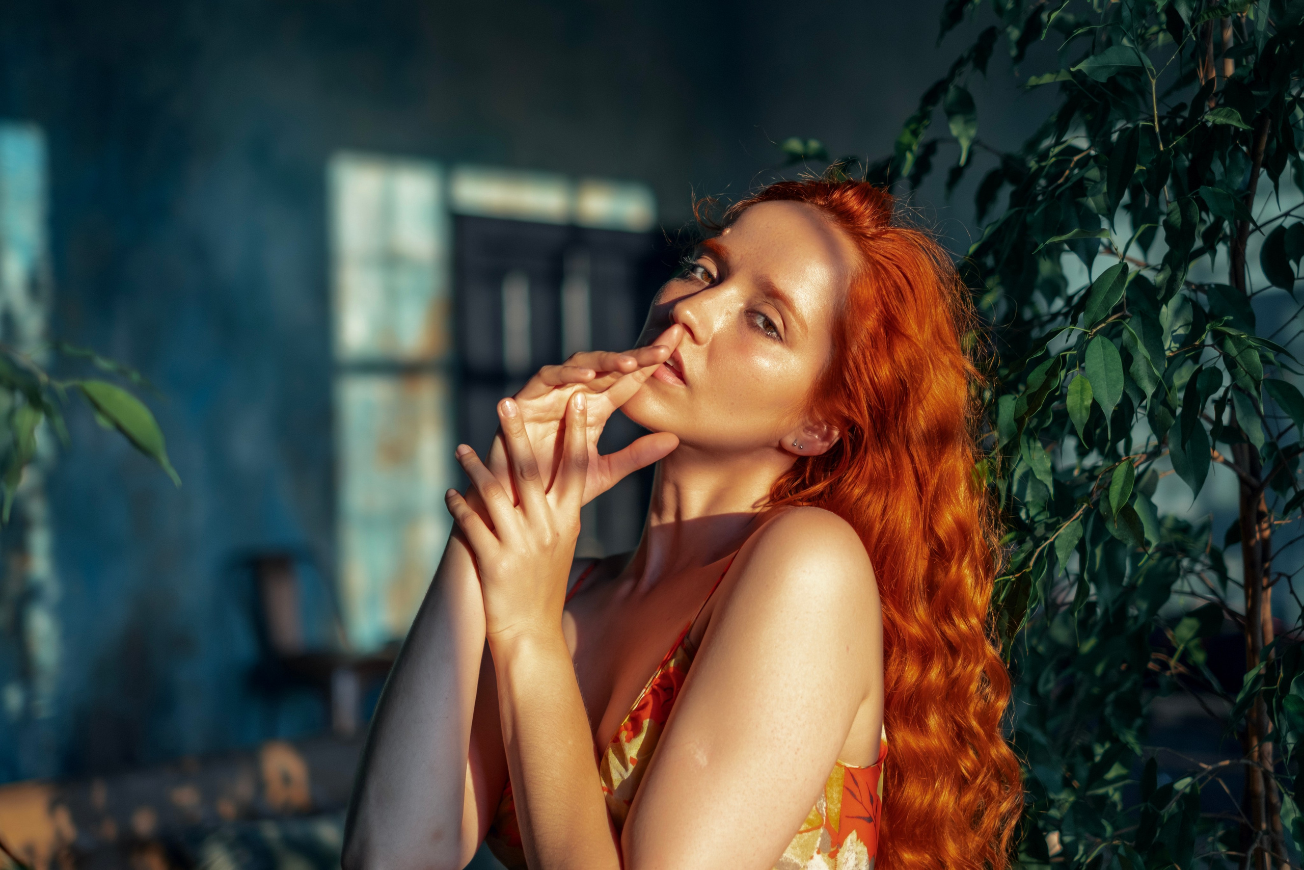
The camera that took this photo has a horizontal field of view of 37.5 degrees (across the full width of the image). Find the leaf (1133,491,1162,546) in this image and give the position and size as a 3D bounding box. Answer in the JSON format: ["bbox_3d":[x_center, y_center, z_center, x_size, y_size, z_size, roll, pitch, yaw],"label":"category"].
[{"bbox_3d":[0.387,0.066,1.500,0.021,0.047,0.015,-17,0,-29],"label":"leaf"}]

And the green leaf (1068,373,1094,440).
[{"bbox_3d":[0.322,-0.020,1.440,0.020,0.053,0.012,-10,-6,-12],"label":"green leaf"}]

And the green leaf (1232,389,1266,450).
[{"bbox_3d":[0.467,-0.011,1.500,0.024,0.059,0.015,-23,0,24],"label":"green leaf"}]

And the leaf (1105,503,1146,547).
[{"bbox_3d":[0.365,0.069,1.480,0.026,0.052,0.014,-32,-6,-6],"label":"leaf"}]

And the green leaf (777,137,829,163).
[{"bbox_3d":[0.136,-0.255,1.720,0.043,0.022,0.028,-2,12,-11],"label":"green leaf"}]

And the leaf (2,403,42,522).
[{"bbox_3d":[-0.378,0.017,1.150,0.017,0.075,0.020,11,-14,-18],"label":"leaf"}]

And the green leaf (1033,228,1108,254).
[{"bbox_3d":[0.315,-0.145,1.440,0.056,0.015,0.026,11,9,-17],"label":"green leaf"}]

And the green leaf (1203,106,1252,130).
[{"bbox_3d":[0.439,-0.240,1.460,0.037,0.015,0.024,15,22,10],"label":"green leaf"}]

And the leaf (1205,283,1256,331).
[{"bbox_3d":[0.488,-0.108,1.620,0.036,0.057,0.018,-39,-22,15],"label":"leaf"}]

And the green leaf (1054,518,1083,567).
[{"bbox_3d":[0.332,0.086,1.530,0.019,0.045,0.013,21,-14,13],"label":"green leaf"}]

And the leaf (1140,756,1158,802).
[{"bbox_3d":[0.401,0.277,1.550,0.019,0.038,0.012,-1,3,-27],"label":"leaf"}]

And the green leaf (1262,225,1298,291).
[{"bbox_3d":[0.497,-0.138,1.520,0.030,0.057,0.014,-9,0,-11],"label":"green leaf"}]

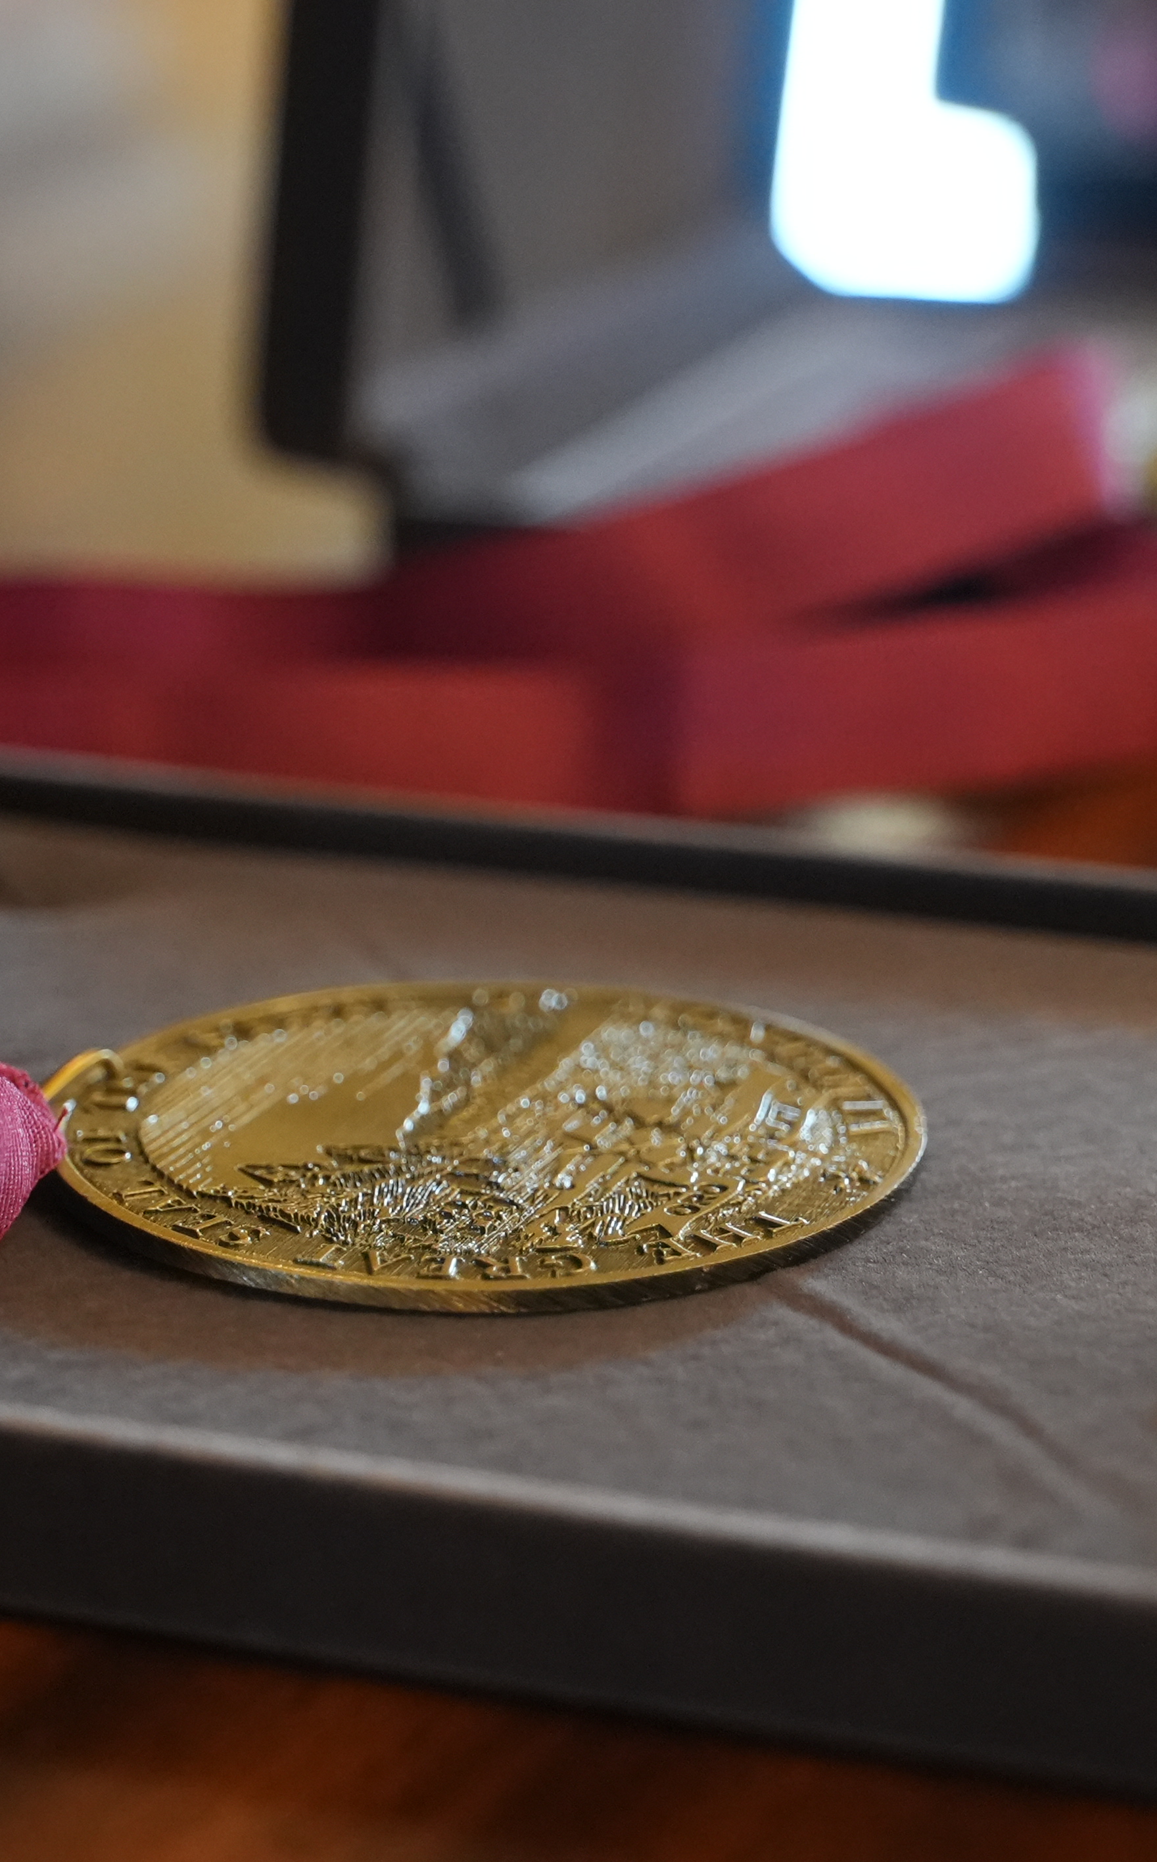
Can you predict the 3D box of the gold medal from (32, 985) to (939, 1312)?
[{"bbox_3d":[-0.008,0.017,0.455,0.074,0.003,0.074,6,19,17],"label":"gold medal"}]

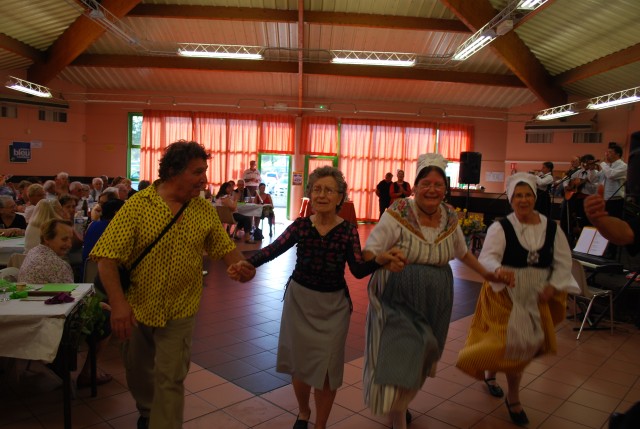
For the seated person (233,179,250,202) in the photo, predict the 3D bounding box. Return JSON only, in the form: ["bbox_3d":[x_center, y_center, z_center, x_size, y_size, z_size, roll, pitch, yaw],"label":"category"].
[{"bbox_3d":[-1.943,-0.272,11.900,0.500,1.270,0.650,2,4,-9],"label":"seated person"}]

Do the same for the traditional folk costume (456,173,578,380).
[{"bbox_3d":[1.191,0.369,2.960,0.670,1.220,0.550,3,4,10],"label":"traditional folk costume"}]

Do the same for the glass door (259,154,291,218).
[{"bbox_3d":[-1.523,-0.937,16.200,1.070,2.180,0.100,1,5,-4],"label":"glass door"}]

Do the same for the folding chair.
[{"bbox_3d":[2.696,0.819,4.997,0.530,0.790,0.470,0,5,-22],"label":"folding chair"}]

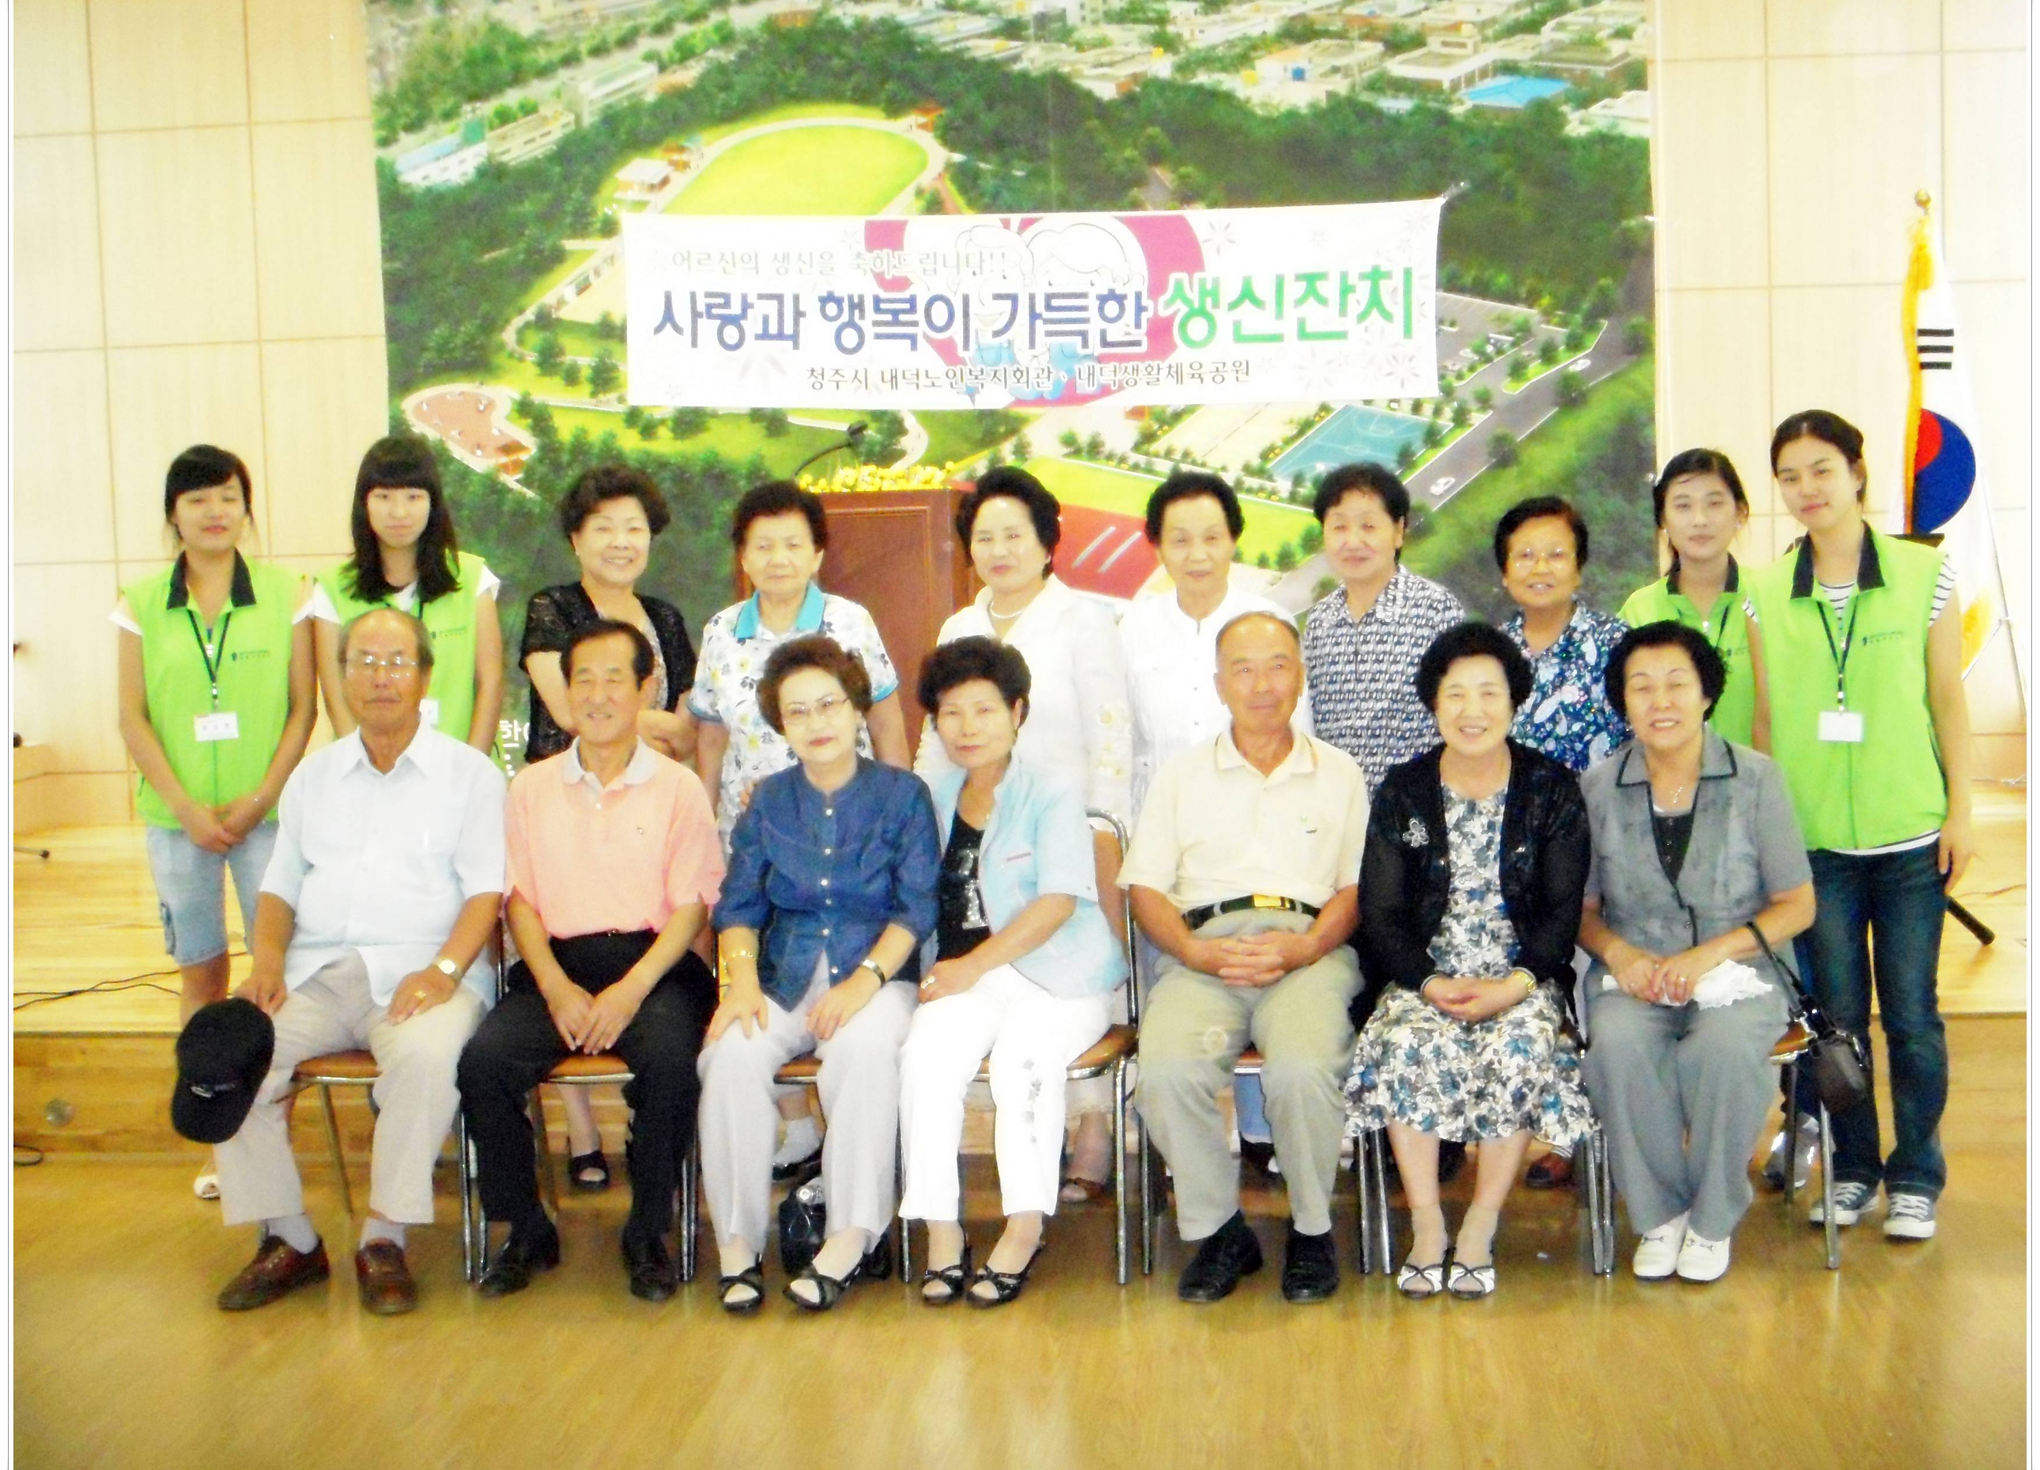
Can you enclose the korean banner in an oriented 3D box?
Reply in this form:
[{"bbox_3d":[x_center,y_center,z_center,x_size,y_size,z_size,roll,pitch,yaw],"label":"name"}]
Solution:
[{"bbox_3d":[0.048,-1.734,11.200,3.330,0.790,0.030,-1,4,6],"label":"korean banner"}]

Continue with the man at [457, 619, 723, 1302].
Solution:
[{"bbox_3d":[-0.813,0.412,5.415,0.500,1.240,0.760,-2,4,2],"label":"man"}]

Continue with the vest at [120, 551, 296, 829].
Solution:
[{"bbox_3d":[-1.798,-0.099,6.130,0.390,0.620,0.250,-3,6,-11],"label":"vest"}]

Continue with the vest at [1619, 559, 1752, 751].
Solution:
[{"bbox_3d":[1.422,-0.071,5.740,0.430,0.620,0.260,-1,4,12],"label":"vest"}]

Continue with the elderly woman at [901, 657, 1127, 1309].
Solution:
[{"bbox_3d":[-0.008,0.429,5.580,0.450,1.240,0.670,1,6,20],"label":"elderly woman"}]

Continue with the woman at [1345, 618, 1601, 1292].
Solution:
[{"bbox_3d":[0.877,0.383,5.318,0.480,1.210,0.720,-1,4,12],"label":"woman"}]

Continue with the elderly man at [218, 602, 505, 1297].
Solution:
[{"bbox_3d":[-1.300,0.413,5.394,0.550,1.270,0.760,-2,4,0],"label":"elderly man"}]

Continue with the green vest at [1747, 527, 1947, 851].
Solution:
[{"bbox_3d":[1.678,-0.092,5.580,0.410,0.660,0.260,0,6,16],"label":"green vest"}]

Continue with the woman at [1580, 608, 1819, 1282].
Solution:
[{"bbox_3d":[1.360,0.391,5.570,0.480,1.240,0.670,0,6,11],"label":"woman"}]

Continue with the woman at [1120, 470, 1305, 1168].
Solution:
[{"bbox_3d":[0.432,0.181,6.046,0.440,1.540,0.300,-1,4,10],"label":"woman"}]

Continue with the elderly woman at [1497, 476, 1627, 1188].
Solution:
[{"bbox_3d":[1.167,0.217,6.030,0.430,1.500,0.300,0,6,14],"label":"elderly woman"}]

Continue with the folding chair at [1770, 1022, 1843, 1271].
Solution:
[{"bbox_3d":[1.371,0.613,5.560,0.460,0.800,0.500,-1,6,7],"label":"folding chair"}]

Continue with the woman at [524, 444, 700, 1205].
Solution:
[{"bbox_3d":[-0.897,0.204,6.065,0.420,1.570,0.300,-3,4,-13],"label":"woman"}]

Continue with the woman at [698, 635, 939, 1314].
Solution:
[{"bbox_3d":[-0.407,0.436,5.580,0.480,1.250,0.680,-2,6,-1],"label":"woman"}]

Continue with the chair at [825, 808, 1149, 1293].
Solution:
[{"bbox_3d":[-0.002,0.596,5.371,0.450,0.830,0.500,-1,4,5],"label":"chair"}]

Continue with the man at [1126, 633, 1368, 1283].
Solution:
[{"bbox_3d":[0.451,0.402,5.570,0.490,1.270,0.700,-2,6,1],"label":"man"}]

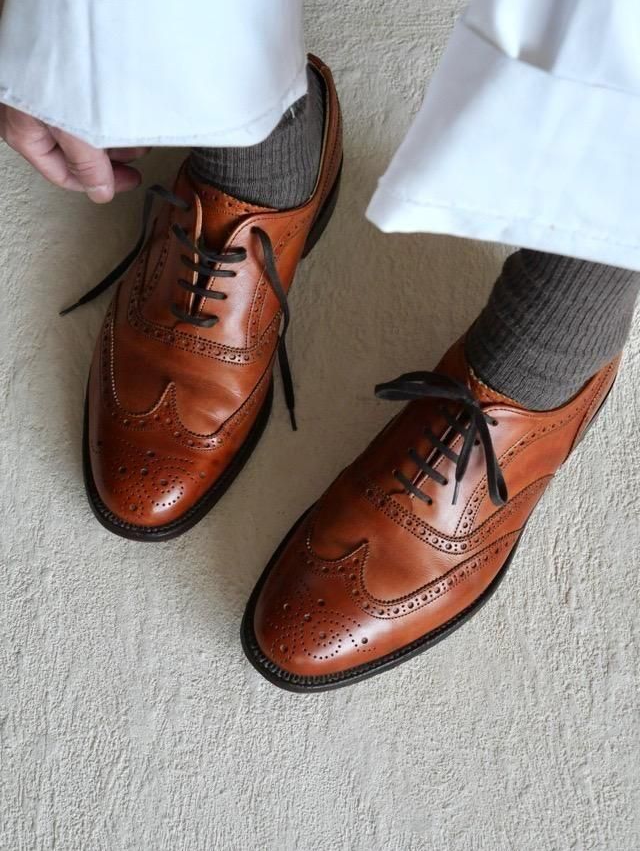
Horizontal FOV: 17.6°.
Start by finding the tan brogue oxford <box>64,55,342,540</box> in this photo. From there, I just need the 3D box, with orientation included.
[{"bbox_3d":[-0.063,-0.087,1.181,0.109,0.108,0.300,19,59,10],"label":"tan brogue oxford"}]

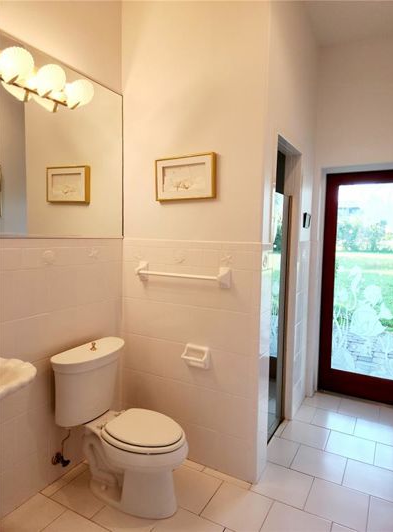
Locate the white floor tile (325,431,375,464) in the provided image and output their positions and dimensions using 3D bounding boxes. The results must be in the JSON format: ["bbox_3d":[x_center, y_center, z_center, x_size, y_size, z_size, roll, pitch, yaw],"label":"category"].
[{"bbox_3d":[1.075,1.260,2.462,0.305,0.012,0.305,4,5,29],"label":"white floor tile"}]

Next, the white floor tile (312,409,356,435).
[{"bbox_3d":[1.089,1.232,2.802,0.305,0.012,0.305,4,5,29],"label":"white floor tile"}]

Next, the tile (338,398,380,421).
[{"bbox_3d":[1.377,1.221,2.991,0.305,0.012,0.305,4,5,29],"label":"tile"}]

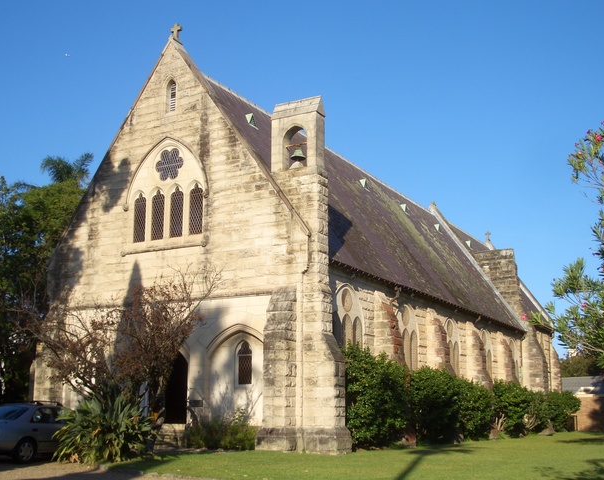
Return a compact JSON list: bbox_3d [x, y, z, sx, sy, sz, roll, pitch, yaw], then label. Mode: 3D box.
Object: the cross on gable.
[{"bbox_3d":[-5.123,-8.544,30.930,0.520,0.800,0.200,-7,-15,30],"label":"cross on gable"}]

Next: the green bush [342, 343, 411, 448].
[{"bbox_3d":[2.511,5.690,27.100,1.700,3.400,3.500,-7,-15,30],"label":"green bush"}]

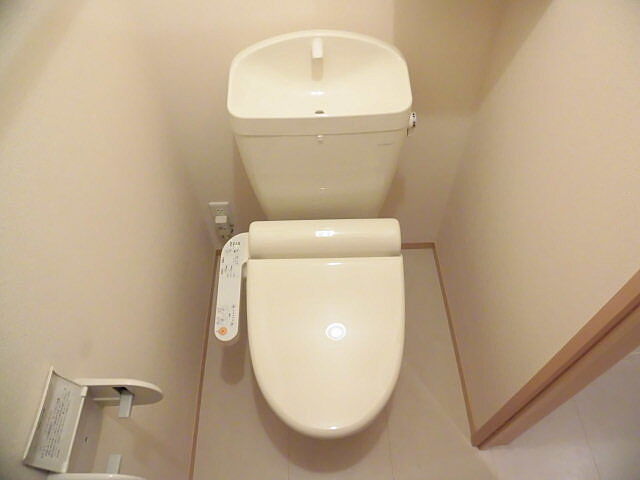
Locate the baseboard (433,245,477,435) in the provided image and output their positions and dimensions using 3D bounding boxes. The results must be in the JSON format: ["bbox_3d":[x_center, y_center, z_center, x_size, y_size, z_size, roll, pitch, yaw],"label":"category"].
[{"bbox_3d":[0.454,0.306,1.525,0.009,0.030,0.695,-3,54,2],"label":"baseboard"}]

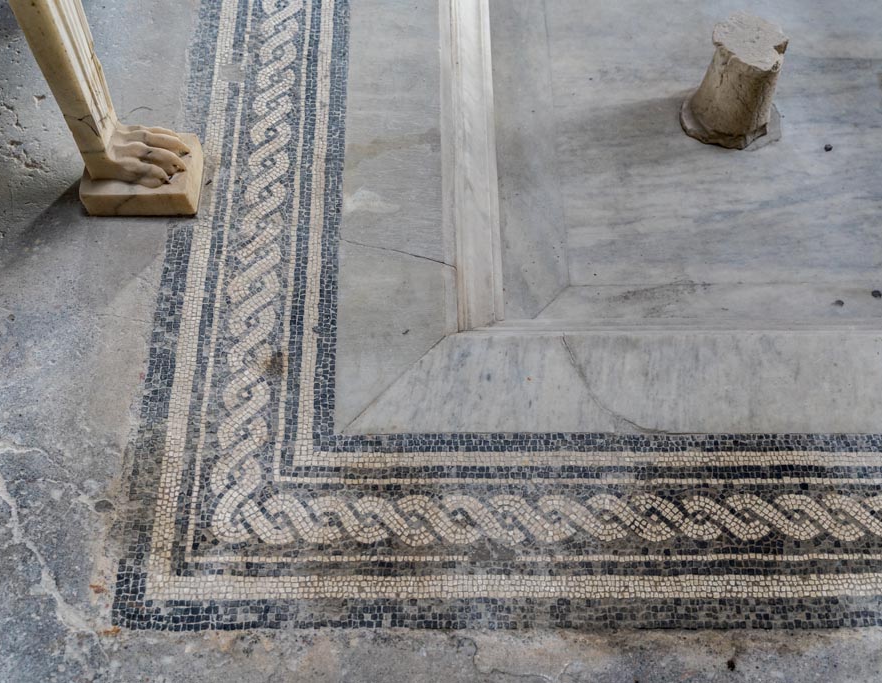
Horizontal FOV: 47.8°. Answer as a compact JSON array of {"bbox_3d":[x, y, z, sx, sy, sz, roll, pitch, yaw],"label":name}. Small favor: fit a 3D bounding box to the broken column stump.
[{"bbox_3d":[0.685,-0.596,2.275,0.224,0.218,0.222,0,61,-1],"label":"broken column stump"}]

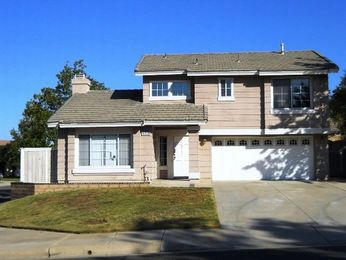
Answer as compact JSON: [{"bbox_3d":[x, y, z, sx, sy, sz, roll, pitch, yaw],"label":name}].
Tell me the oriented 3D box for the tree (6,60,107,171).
[{"bbox_3d":[-8.768,-0.927,34.000,8.000,9.000,7.400,0,-3,3],"label":"tree"}]

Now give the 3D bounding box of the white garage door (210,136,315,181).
[{"bbox_3d":[4.400,1.413,21.539,4.900,2.130,0.100,0,-2,4],"label":"white garage door"}]

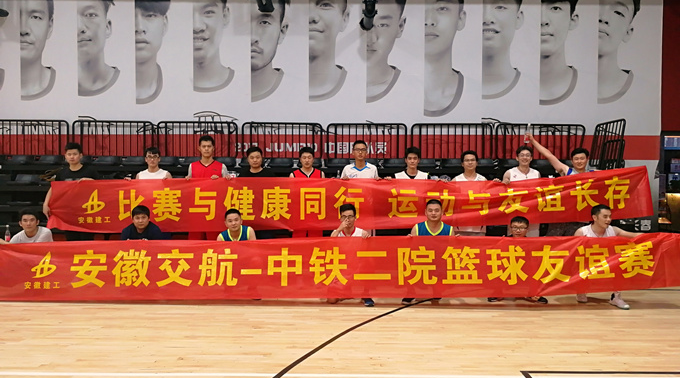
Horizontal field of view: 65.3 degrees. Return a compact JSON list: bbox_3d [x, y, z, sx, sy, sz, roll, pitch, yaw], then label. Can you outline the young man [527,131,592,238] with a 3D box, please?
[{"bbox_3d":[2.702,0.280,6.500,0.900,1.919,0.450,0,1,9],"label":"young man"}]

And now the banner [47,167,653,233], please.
[{"bbox_3d":[0.136,0.122,6.258,7.129,0.767,0.220,0,2,0],"label":"banner"}]

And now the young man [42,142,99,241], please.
[{"bbox_3d":[-3.240,0.328,6.400,0.640,1.778,0.380,0,1,-12],"label":"young man"}]

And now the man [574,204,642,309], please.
[{"bbox_3d":[2.968,0.723,5.929,0.800,1.091,0.700,0,2,-15],"label":"man"}]

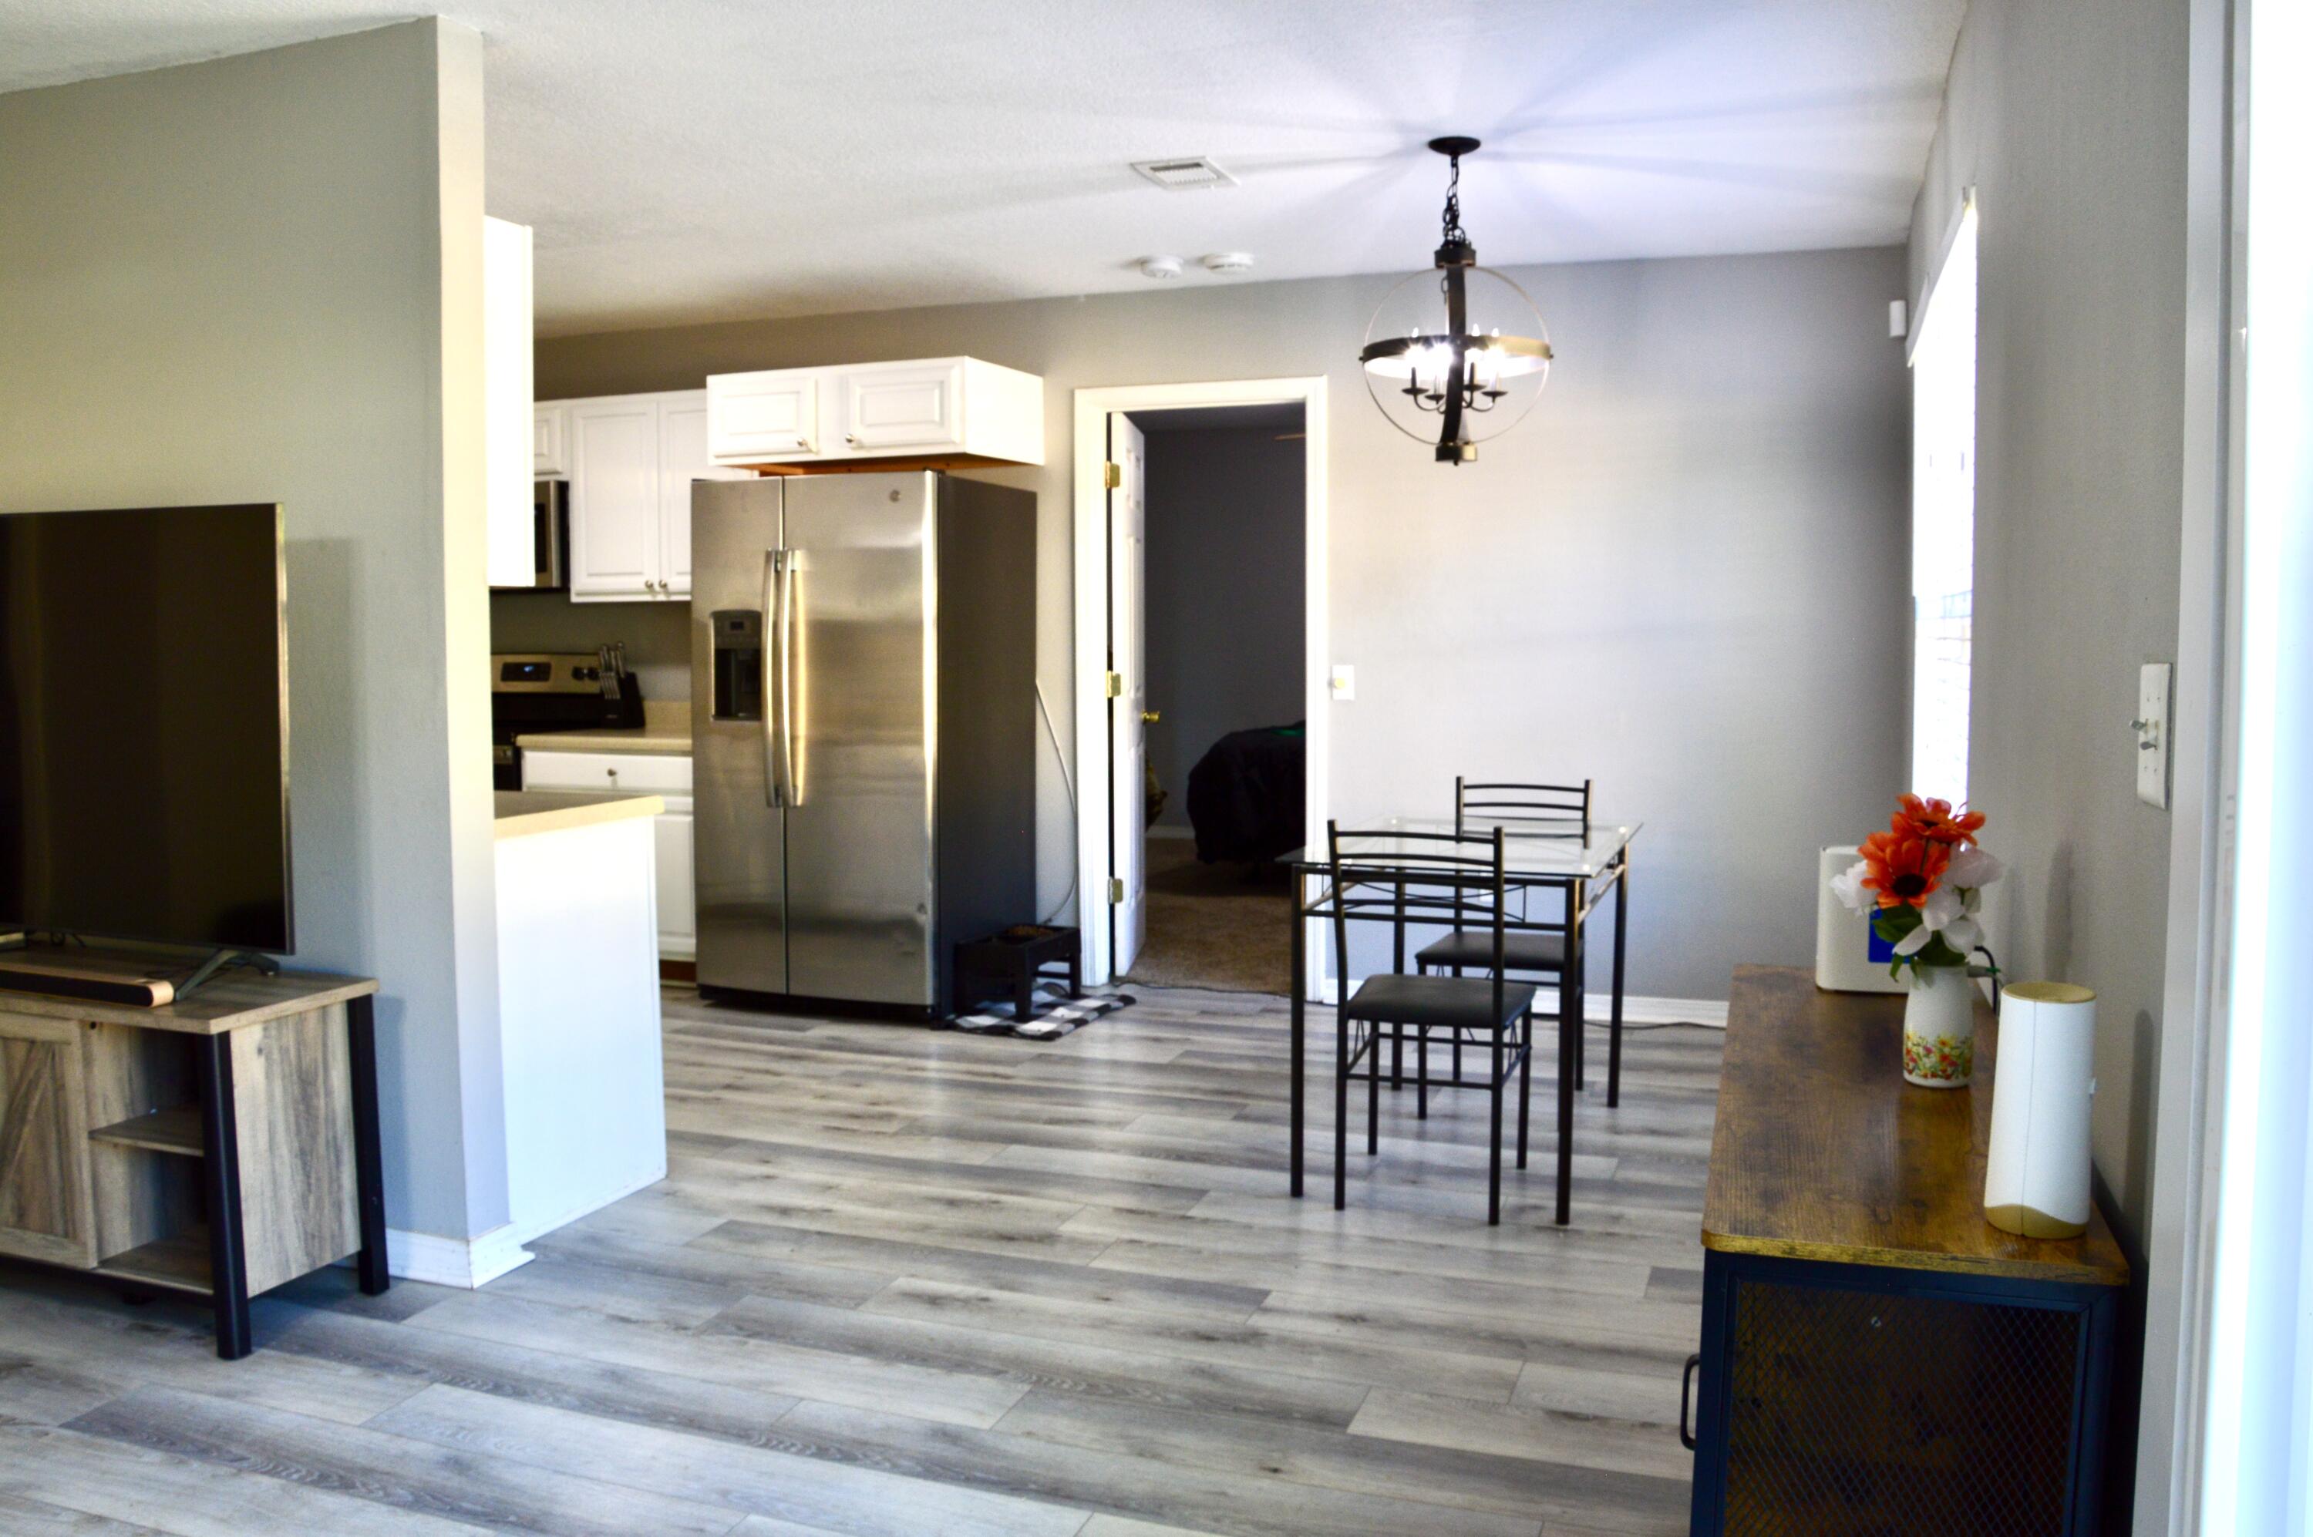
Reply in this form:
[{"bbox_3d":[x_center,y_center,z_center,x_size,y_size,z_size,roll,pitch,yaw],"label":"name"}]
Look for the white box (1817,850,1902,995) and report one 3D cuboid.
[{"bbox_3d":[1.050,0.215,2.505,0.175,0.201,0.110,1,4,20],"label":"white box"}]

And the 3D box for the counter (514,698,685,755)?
[{"bbox_3d":[-1.790,-0.162,6.349,0.800,0.147,0.645,1,4,20],"label":"counter"}]

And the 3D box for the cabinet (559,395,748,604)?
[{"bbox_3d":[-1.770,-0.995,6.455,0.755,0.755,0.330,1,4,20],"label":"cabinet"}]

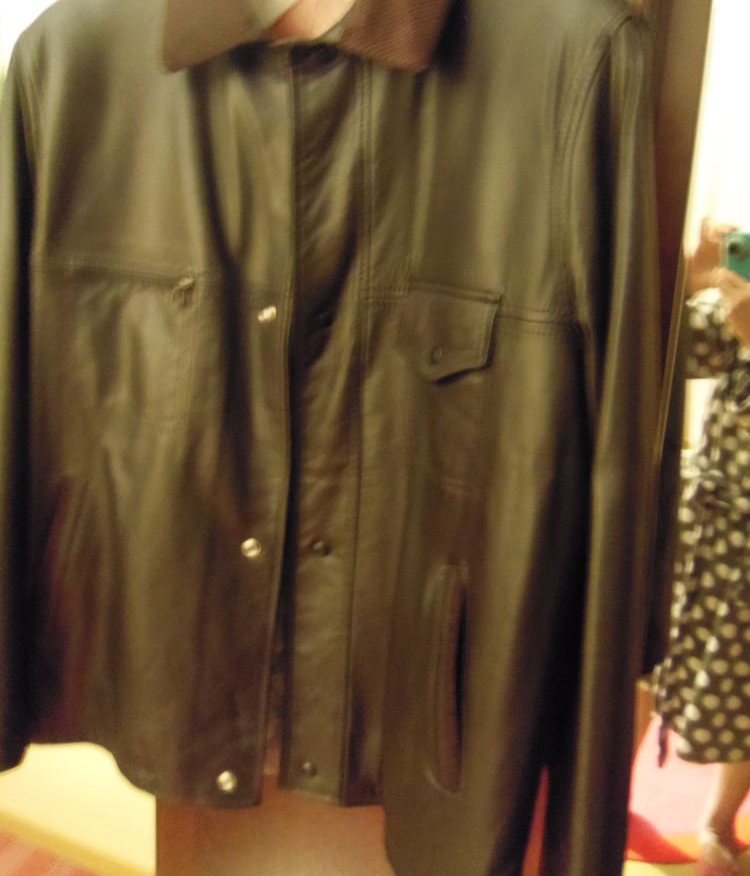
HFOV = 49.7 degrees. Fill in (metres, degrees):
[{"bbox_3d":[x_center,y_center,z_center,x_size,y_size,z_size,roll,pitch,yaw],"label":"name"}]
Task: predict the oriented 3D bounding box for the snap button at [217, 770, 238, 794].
[{"bbox_3d":[-0.125,0.291,0.685,0.016,0.016,0.006,5,7,12],"label":"snap button"}]

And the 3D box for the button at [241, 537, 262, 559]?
[{"bbox_3d":[-0.102,0.091,0.670,0.015,0.015,0.006,5,7,15],"label":"button"}]

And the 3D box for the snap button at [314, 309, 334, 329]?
[{"bbox_3d":[-0.043,-0.101,0.680,0.015,0.015,0.006,6,9,20],"label":"snap button"}]

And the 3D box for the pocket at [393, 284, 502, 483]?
[{"bbox_3d":[0.060,-0.043,0.660,0.092,0.157,0.018,8,10,28],"label":"pocket"}]

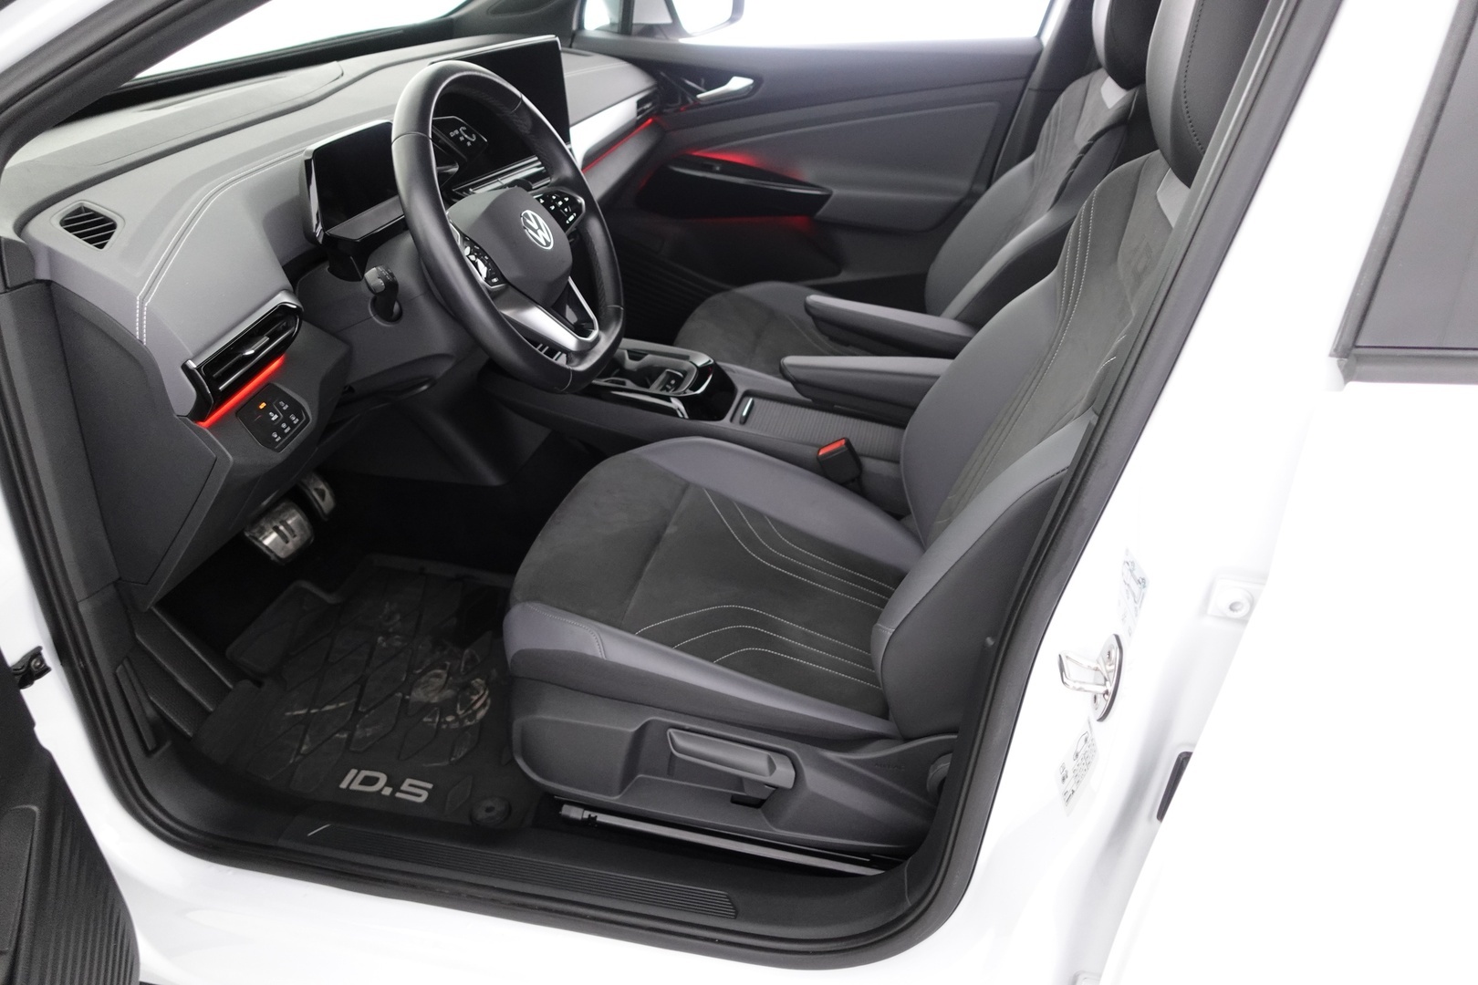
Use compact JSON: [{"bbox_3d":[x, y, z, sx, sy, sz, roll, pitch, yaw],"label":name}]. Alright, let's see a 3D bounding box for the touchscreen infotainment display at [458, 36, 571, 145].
[{"bbox_3d":[-0.338,-0.546,1.405,0.025,0.165,0.290,9,32,22],"label":"touchscreen infotainment display"}]

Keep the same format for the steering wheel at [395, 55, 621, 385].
[{"bbox_3d":[-0.254,-0.291,1.099,0.085,0.362,0.371,-17,25,23],"label":"steering wheel"}]

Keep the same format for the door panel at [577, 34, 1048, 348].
[{"bbox_3d":[0.108,-0.631,2.093,0.950,0.630,0.130,6,32,11],"label":"door panel"}]

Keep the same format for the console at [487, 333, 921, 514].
[{"bbox_3d":[-0.032,-0.118,1.584,0.760,0.200,0.220,9,32,9],"label":"console"}]

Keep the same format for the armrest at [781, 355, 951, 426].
[{"bbox_3d":[0.211,-0.141,1.371,0.320,0.085,0.060,2,31,13],"label":"armrest"}]

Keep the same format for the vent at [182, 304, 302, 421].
[{"bbox_3d":[-0.472,-0.125,0.943,0.048,0.064,0.168,2,31,5],"label":"vent"}]

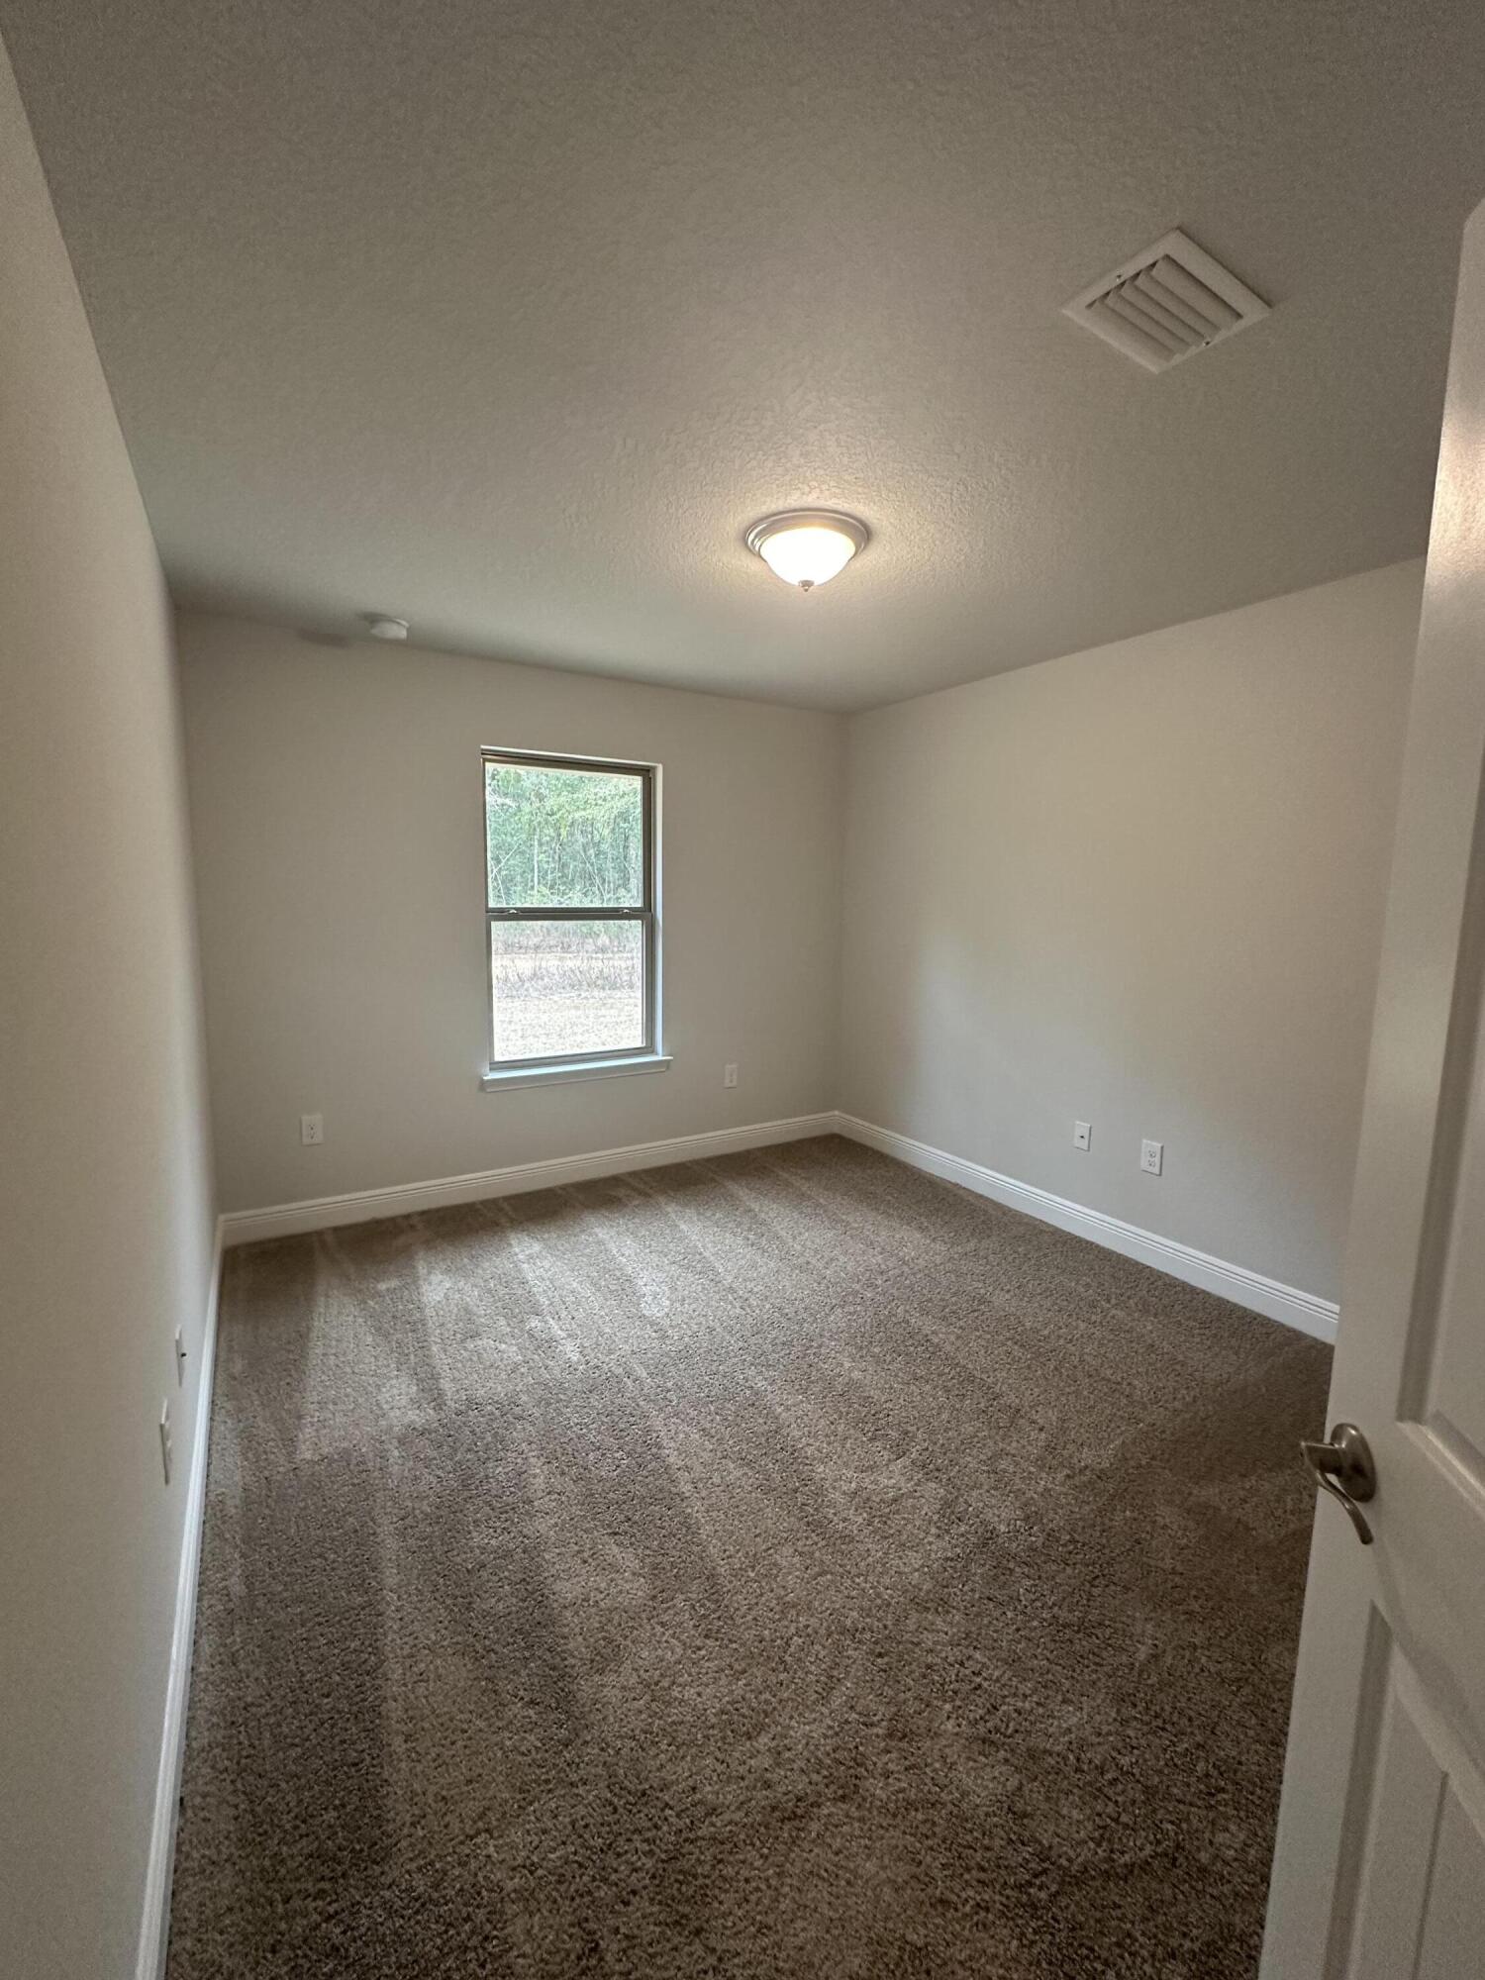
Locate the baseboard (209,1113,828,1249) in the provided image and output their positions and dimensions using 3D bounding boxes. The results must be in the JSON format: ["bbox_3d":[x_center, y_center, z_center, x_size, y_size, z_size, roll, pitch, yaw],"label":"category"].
[{"bbox_3d":[-0.763,0.880,4.007,3.110,0.136,0.018,-4,8,-31],"label":"baseboard"}]

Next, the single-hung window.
[{"bbox_3d":[-0.807,-0.367,3.868,0.875,1.460,0.100,-4,8,-31],"label":"single-hung window"}]

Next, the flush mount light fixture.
[{"bbox_3d":[0.184,-1.206,2.272,0.348,0.145,0.348,1,7,0],"label":"flush mount light fixture"}]

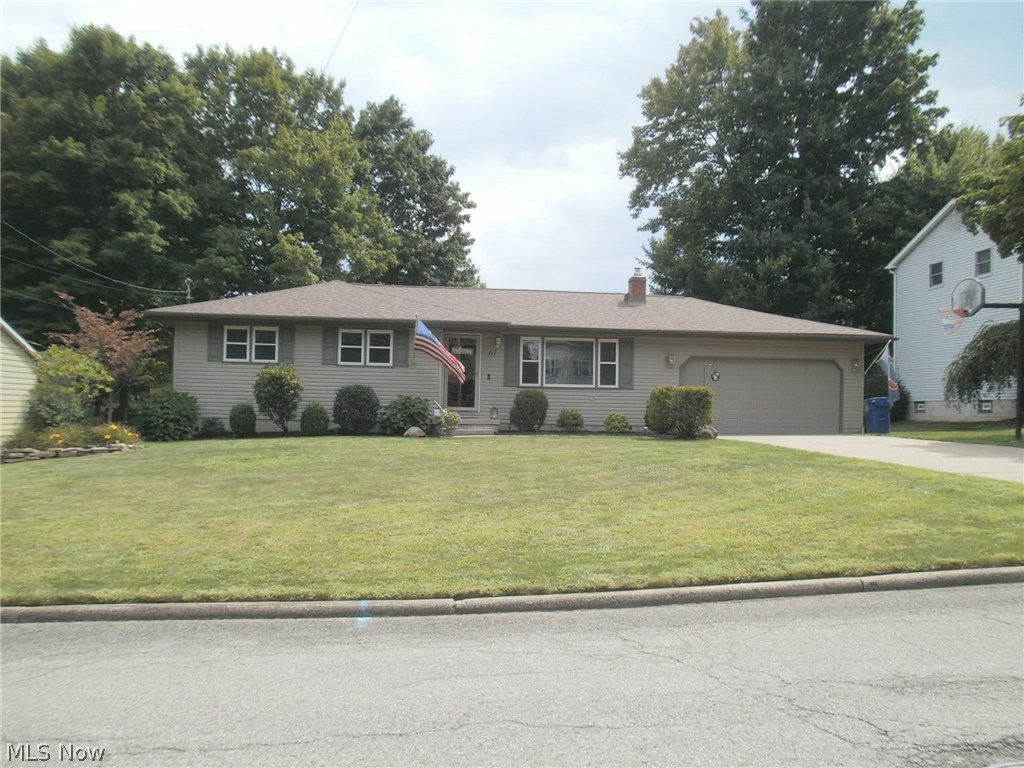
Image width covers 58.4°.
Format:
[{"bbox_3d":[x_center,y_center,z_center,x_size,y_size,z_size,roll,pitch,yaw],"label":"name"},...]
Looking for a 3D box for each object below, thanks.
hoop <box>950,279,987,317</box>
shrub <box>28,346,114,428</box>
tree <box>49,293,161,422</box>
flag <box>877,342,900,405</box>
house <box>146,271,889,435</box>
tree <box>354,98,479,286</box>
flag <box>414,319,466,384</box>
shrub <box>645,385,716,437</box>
[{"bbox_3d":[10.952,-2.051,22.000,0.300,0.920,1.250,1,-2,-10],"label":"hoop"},{"bbox_3d":[-10.037,0.147,20.800,1.900,2.000,1.800,1,-2,-6],"label":"shrub"},{"bbox_3d":[-10.088,-0.507,22.700,2.750,3.450,2.700,1,-2,-6],"label":"tree"},{"bbox_3d":[10.921,-0.305,26.600,0.660,1.720,0.400,1,-2,-6],"label":"flag"},{"bbox_3d":[0.275,-1.010,29.200,20.400,5.000,9.300,1,-2,-6],"label":"house"},{"bbox_3d":[-5.593,-6.145,46.000,8.000,16.300,8.000,1,-2,-6],"label":"tree"},{"bbox_3d":[-1.840,-0.836,23.600,1.300,1.660,0.600,1,-2,-6],"label":"flag"},{"bbox_3d":[4.384,0.720,24.000,1.750,1.380,1.300,1,-2,-6],"label":"shrub"}]

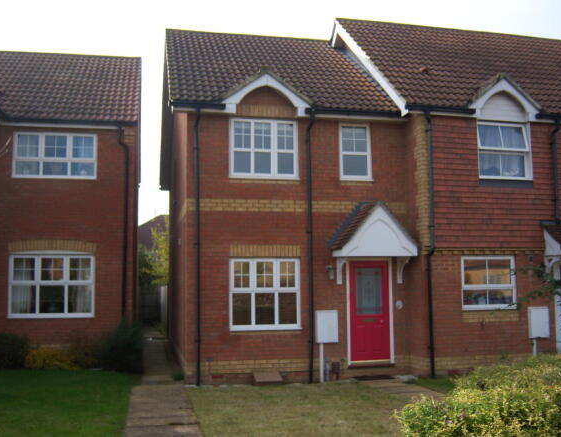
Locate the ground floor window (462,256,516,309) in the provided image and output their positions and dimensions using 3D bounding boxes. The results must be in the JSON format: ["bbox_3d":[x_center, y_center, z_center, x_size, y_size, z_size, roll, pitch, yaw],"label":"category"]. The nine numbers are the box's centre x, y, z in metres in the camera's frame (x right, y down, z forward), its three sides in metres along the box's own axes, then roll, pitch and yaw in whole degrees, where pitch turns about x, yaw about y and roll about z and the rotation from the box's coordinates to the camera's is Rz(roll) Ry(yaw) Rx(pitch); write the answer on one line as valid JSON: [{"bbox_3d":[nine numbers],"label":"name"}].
[{"bbox_3d":[3.928,1.206,11.447,1.120,0.986,0.100,1,-6,-12],"label":"ground floor window"}]

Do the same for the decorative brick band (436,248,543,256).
[{"bbox_3d":[3.960,0.635,11.432,2.251,0.133,0.110,0,-5,-11],"label":"decorative brick band"}]

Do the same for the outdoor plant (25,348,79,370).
[{"bbox_3d":[-4.519,2.784,12.071,1.000,0.420,0.650,1,-6,-12],"label":"outdoor plant"}]

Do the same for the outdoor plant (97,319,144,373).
[{"bbox_3d":[-3.117,2.471,11.846,0.842,0.984,0.850,0,-5,-11],"label":"outdoor plant"}]

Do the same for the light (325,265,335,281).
[{"bbox_3d":[0.925,1.009,11.278,0.121,0.284,0.200,0,-5,-11],"label":"light"}]

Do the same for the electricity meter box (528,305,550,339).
[{"bbox_3d":[4.887,1.967,11.472,0.380,0.590,0.110,0,-5,-11],"label":"electricity meter box"}]

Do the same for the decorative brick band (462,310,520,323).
[{"bbox_3d":[3.931,1.831,11.365,1.165,0.194,0.100,1,-6,-12],"label":"decorative brick band"}]

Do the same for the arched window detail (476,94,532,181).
[{"bbox_3d":[4.323,-1.591,11.705,1.130,1.680,0.220,1,-6,-12],"label":"arched window detail"}]

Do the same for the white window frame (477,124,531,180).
[{"bbox_3d":[4.272,-1.289,11.531,1.146,1.143,0.120,1,-5,-11],"label":"white window frame"}]

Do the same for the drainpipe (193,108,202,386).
[{"bbox_3d":[-1.494,0.468,10.917,0.110,4.996,0.150,1,-5,-11],"label":"drainpipe"}]

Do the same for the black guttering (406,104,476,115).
[{"bbox_3d":[2.983,-2.010,11.241,1.380,0.122,0.120,1,-6,-12],"label":"black guttering"}]

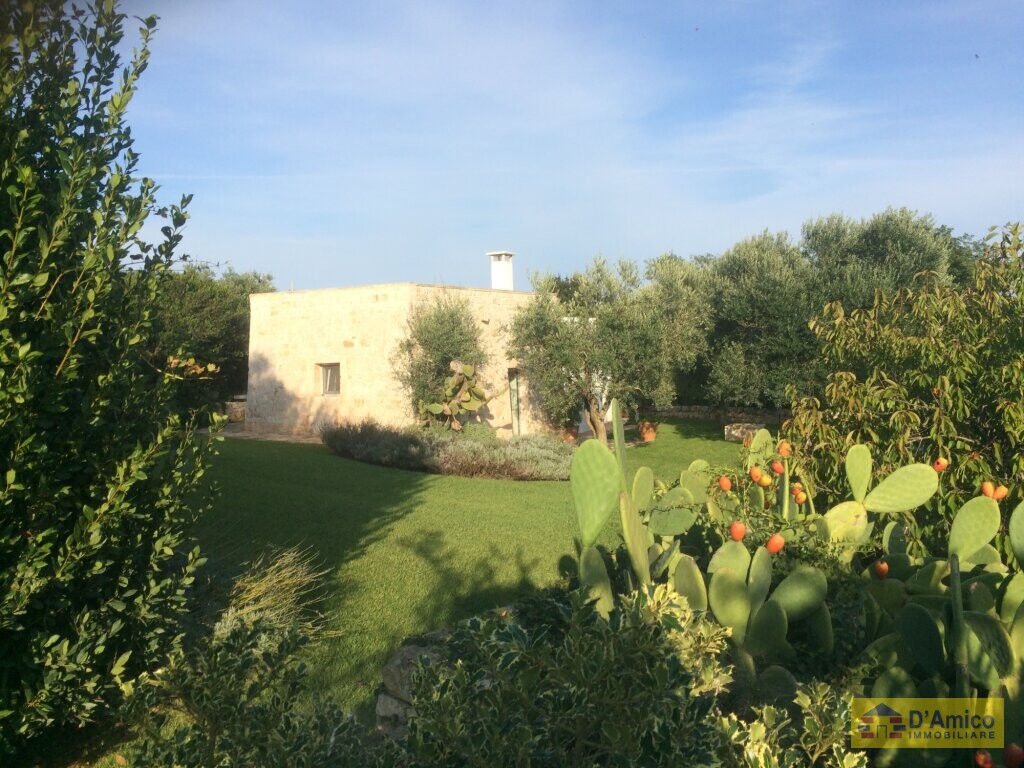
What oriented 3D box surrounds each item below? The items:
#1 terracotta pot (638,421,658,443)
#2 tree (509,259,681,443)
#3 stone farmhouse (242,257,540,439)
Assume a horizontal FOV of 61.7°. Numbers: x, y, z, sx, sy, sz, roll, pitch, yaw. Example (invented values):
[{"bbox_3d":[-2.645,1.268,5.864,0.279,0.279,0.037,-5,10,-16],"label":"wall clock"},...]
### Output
[{"bbox_3d":[3.650,1.280,23.000,0.500,0.560,0.500,-1,0,0],"label":"terracotta pot"},{"bbox_3d":[2.100,-0.790,21.900,4.300,4.750,4.200,-1,0,0],"label":"tree"},{"bbox_3d":[-3.500,-1.330,29.400,7.100,5.800,7.600,-1,0,37],"label":"stone farmhouse"}]

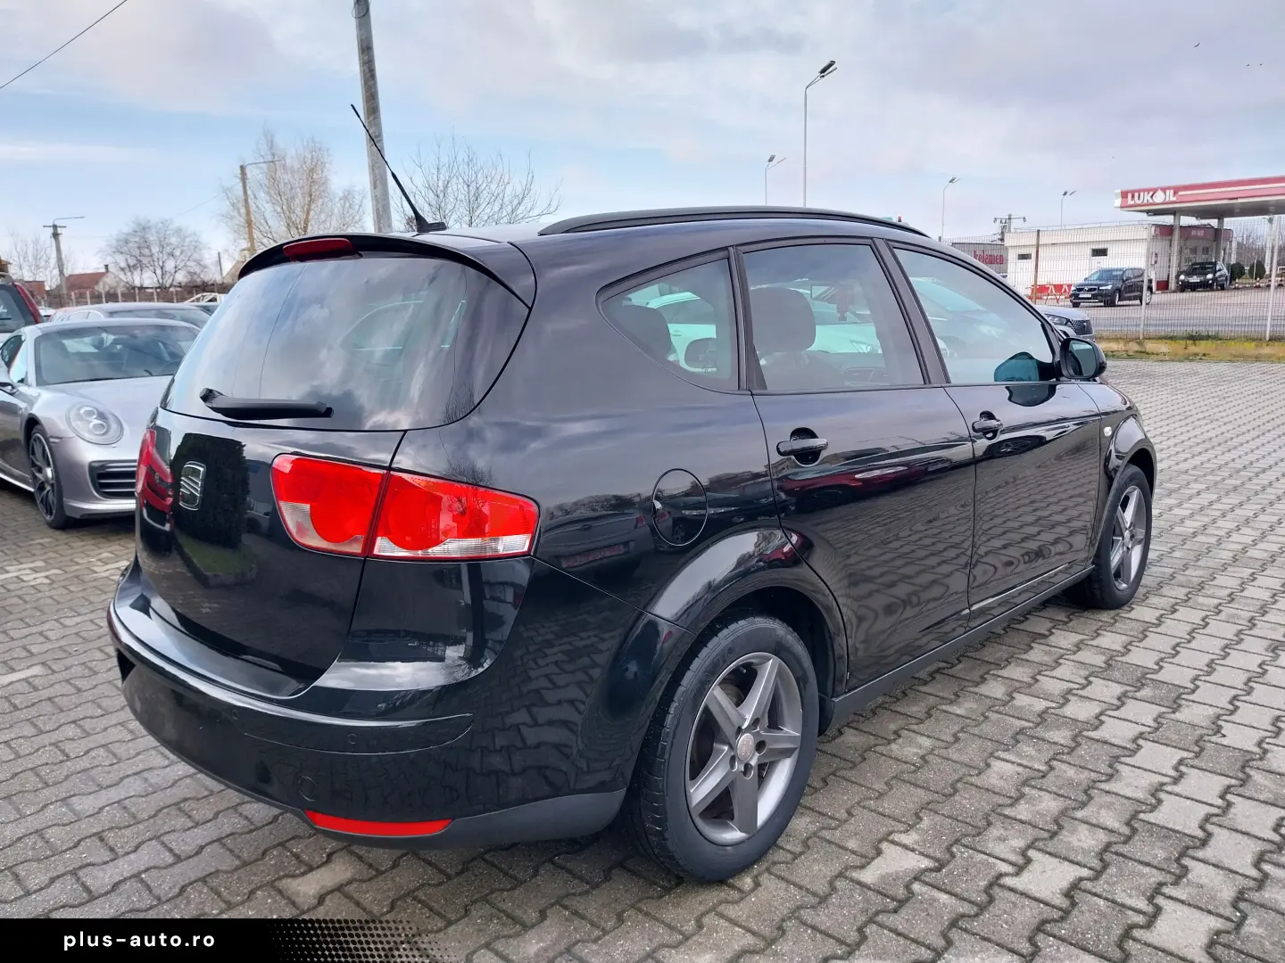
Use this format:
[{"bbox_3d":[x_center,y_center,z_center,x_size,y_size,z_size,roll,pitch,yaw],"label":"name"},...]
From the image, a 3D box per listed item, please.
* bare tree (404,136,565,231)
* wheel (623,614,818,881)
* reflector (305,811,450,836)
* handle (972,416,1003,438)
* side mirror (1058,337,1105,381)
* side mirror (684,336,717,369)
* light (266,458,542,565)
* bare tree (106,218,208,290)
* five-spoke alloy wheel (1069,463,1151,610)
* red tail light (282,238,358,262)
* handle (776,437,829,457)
[{"bbox_3d":[-4.170,-6.293,25.971,4.700,5.852,4.700,-4,11,-8],"label":"bare tree"},{"bbox_3d":[0.182,0.619,2.354,0.210,0.630,0.630,8,14,44],"label":"wheel"},{"bbox_3d":[-0.511,0.653,1.875,0.310,0.032,0.040,1,11,15],"label":"reflector"},{"bbox_3d":[1.074,-0.171,3.000,0.045,0.040,0.195,8,14,44],"label":"handle"},{"bbox_3d":[1.554,-0.440,3.413,0.170,0.147,0.110,8,14,44],"label":"side mirror"},{"bbox_3d":[0.267,-0.626,4.672,0.170,0.147,0.110,8,14,44],"label":"side mirror"},{"bbox_3d":[-0.466,0.043,1.841,0.509,0.185,0.161,3,12,26],"label":"light"},{"bbox_3d":[-21.806,-9.054,44.102,5.300,5.876,5.300,-7,12,-25],"label":"bare tree"},{"bbox_3d":[1.994,0.226,4.145,0.210,0.630,0.630,8,14,44],"label":"five-spoke alloy wheel"},{"bbox_3d":[-0.766,-0.555,2.308,0.340,0.048,0.055,8,14,44],"label":"red tail light"},{"bbox_3d":[0.382,-0.082,2.299,0.045,0.040,0.195,8,14,44],"label":"handle"}]

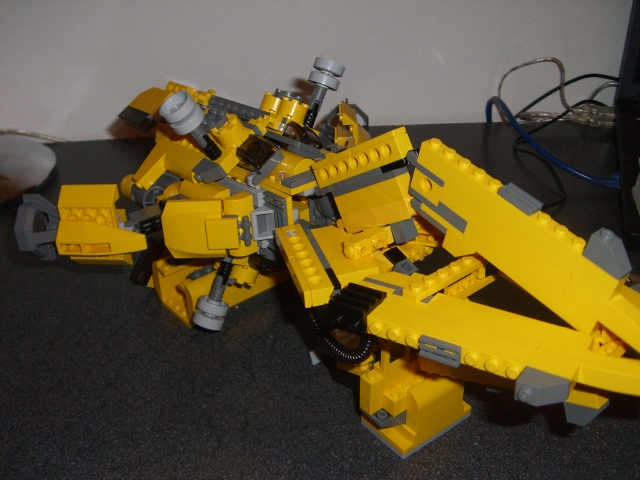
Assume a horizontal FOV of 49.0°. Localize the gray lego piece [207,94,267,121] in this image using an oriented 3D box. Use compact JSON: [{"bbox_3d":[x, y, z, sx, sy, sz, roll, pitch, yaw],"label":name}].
[{"bbox_3d":[-0.049,-0.080,0.425,0.006,0.008,0.054,-25,37,-34],"label":"gray lego piece"}]

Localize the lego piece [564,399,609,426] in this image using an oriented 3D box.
[{"bbox_3d":[0.095,0.061,0.250,0.008,0.009,0.013,-23,17,-36],"label":"lego piece"}]

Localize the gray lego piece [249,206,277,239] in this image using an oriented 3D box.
[{"bbox_3d":[-0.028,-0.009,0.352,0.010,0.016,0.008,-5,24,-4],"label":"gray lego piece"}]

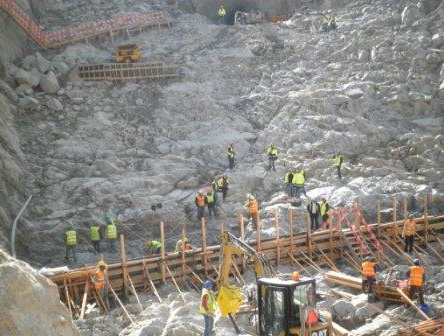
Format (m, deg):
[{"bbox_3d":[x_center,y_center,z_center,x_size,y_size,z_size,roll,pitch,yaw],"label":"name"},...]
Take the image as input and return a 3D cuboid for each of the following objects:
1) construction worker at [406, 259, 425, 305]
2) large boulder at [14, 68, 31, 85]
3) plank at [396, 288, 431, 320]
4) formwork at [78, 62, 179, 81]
[{"bbox_3d":[7.303,4.299,22.900,0.620,1.750,0.430,-4,6,-11],"label":"construction worker"},{"bbox_3d":[-16.726,-7.655,51.000,1.350,1.250,1.300,-4,6,-11],"label":"large boulder"},{"bbox_3d":[6.834,4.838,21.700,0.140,0.050,2.014,-4,21,-17],"label":"plank"},{"bbox_3d":[-7.301,-7.520,47.500,7.800,1.200,0.600,-2,6,-3],"label":"formwork"}]

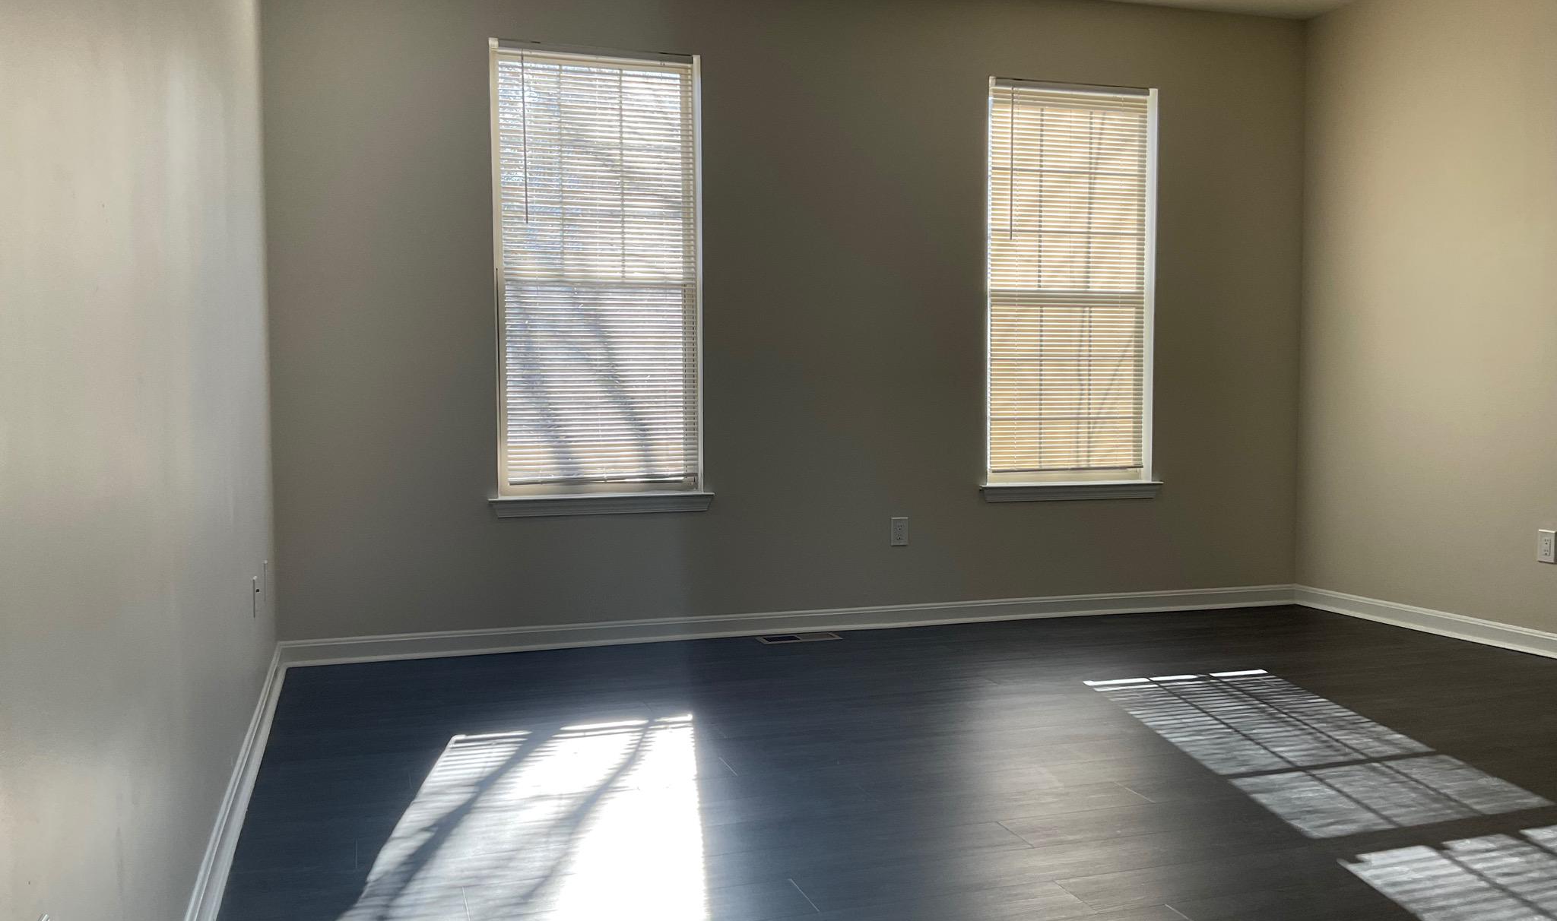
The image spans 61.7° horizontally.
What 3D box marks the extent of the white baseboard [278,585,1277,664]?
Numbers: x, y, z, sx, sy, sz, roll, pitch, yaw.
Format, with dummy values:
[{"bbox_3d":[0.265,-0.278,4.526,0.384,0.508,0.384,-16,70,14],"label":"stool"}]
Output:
[{"bbox_3d":[0.303,0.668,5.455,4.446,0.090,0.025,-1,3,-18],"label":"white baseboard"}]

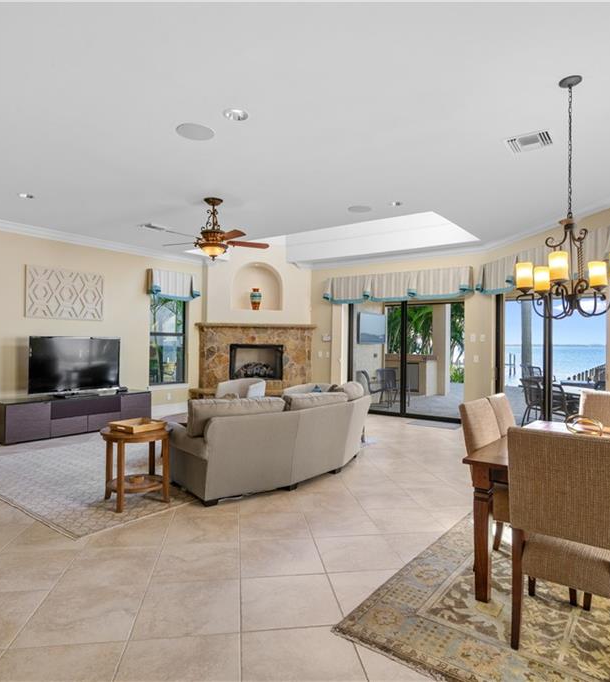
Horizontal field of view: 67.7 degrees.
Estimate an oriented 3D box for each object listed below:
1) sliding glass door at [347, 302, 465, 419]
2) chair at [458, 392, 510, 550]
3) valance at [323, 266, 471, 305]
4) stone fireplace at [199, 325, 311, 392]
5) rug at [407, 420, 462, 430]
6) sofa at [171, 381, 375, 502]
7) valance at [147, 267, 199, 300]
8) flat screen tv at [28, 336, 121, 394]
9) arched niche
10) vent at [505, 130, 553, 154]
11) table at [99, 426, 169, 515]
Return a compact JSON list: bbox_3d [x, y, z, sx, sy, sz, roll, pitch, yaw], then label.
[{"bbox_3d":[1.876,0.267,8.640,2.480,2.360,0.130,0,0,36],"label":"sliding glass door"},{"bbox_3d":[1.362,0.908,2.811,0.630,1.010,0.470,0,0,38],"label":"chair"},{"bbox_3d":[1.613,-0.979,8.225,2.810,0.520,0.140,0,0,36],"label":"valance"},{"bbox_3d":[-1.044,0.558,9.673,2.500,1.800,0.650,0,-1,-12],"label":"stone fireplace"},{"bbox_3d":[2.228,1.439,7.758,0.880,0.012,0.475,0,0,36],"label":"rug"},{"bbox_3d":[-0.263,0.982,5.043,1.240,0.900,2.500,0,-1,37],"label":"sofa"},{"bbox_3d":[-2.484,-1.028,8.681,0.140,0.530,1.100,0,0,37],"label":"valance"},{"bbox_3d":[-3.668,0.405,7.342,0.140,0.880,1.450,0,-1,37],"label":"flat screen tv"},{"bbox_3d":[-1.051,-1.187,10.115,1.100,1.050,0.400,0,-1,-12],"label":"arched niche"},{"bbox_3d":[1.854,-1.625,3.752,0.330,0.020,0.330,0,0,38],"label":"vent"},{"bbox_3d":[-1.455,1.058,3.895,0.570,0.620,0.570,0,0,38],"label":"table"}]

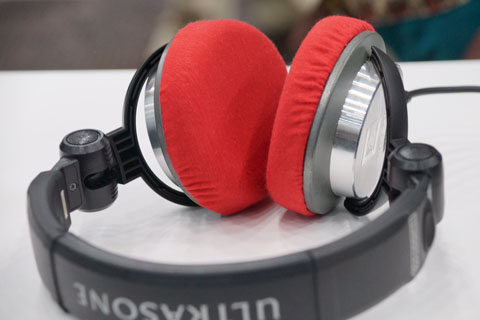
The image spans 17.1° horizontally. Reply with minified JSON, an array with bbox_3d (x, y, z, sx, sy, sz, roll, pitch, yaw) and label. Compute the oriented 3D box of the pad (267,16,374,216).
[{"bbox_3d":[0.037,-0.023,0.774,0.024,0.097,0.096,17,30,17],"label":"pad"}]

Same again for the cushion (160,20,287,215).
[{"bbox_3d":[-0.001,-0.023,0.797,0.024,0.097,0.096,-9,18,33],"label":"cushion"}]

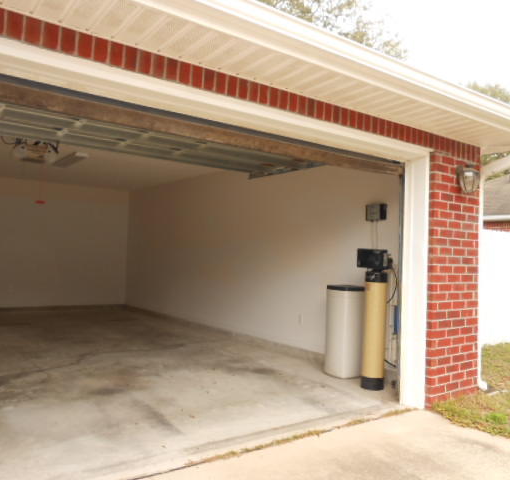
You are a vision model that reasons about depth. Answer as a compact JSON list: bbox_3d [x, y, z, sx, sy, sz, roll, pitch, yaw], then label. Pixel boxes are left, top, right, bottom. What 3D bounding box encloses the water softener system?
[{"bbox_3d":[1.154,0.755,4.638,0.320,1.330,0.230,3,-3,-36],"label":"water softener system"}]

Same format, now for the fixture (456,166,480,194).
[{"bbox_3d":[1.951,-0.557,4.364,0.160,0.270,0.190,3,-3,-36],"label":"fixture"}]

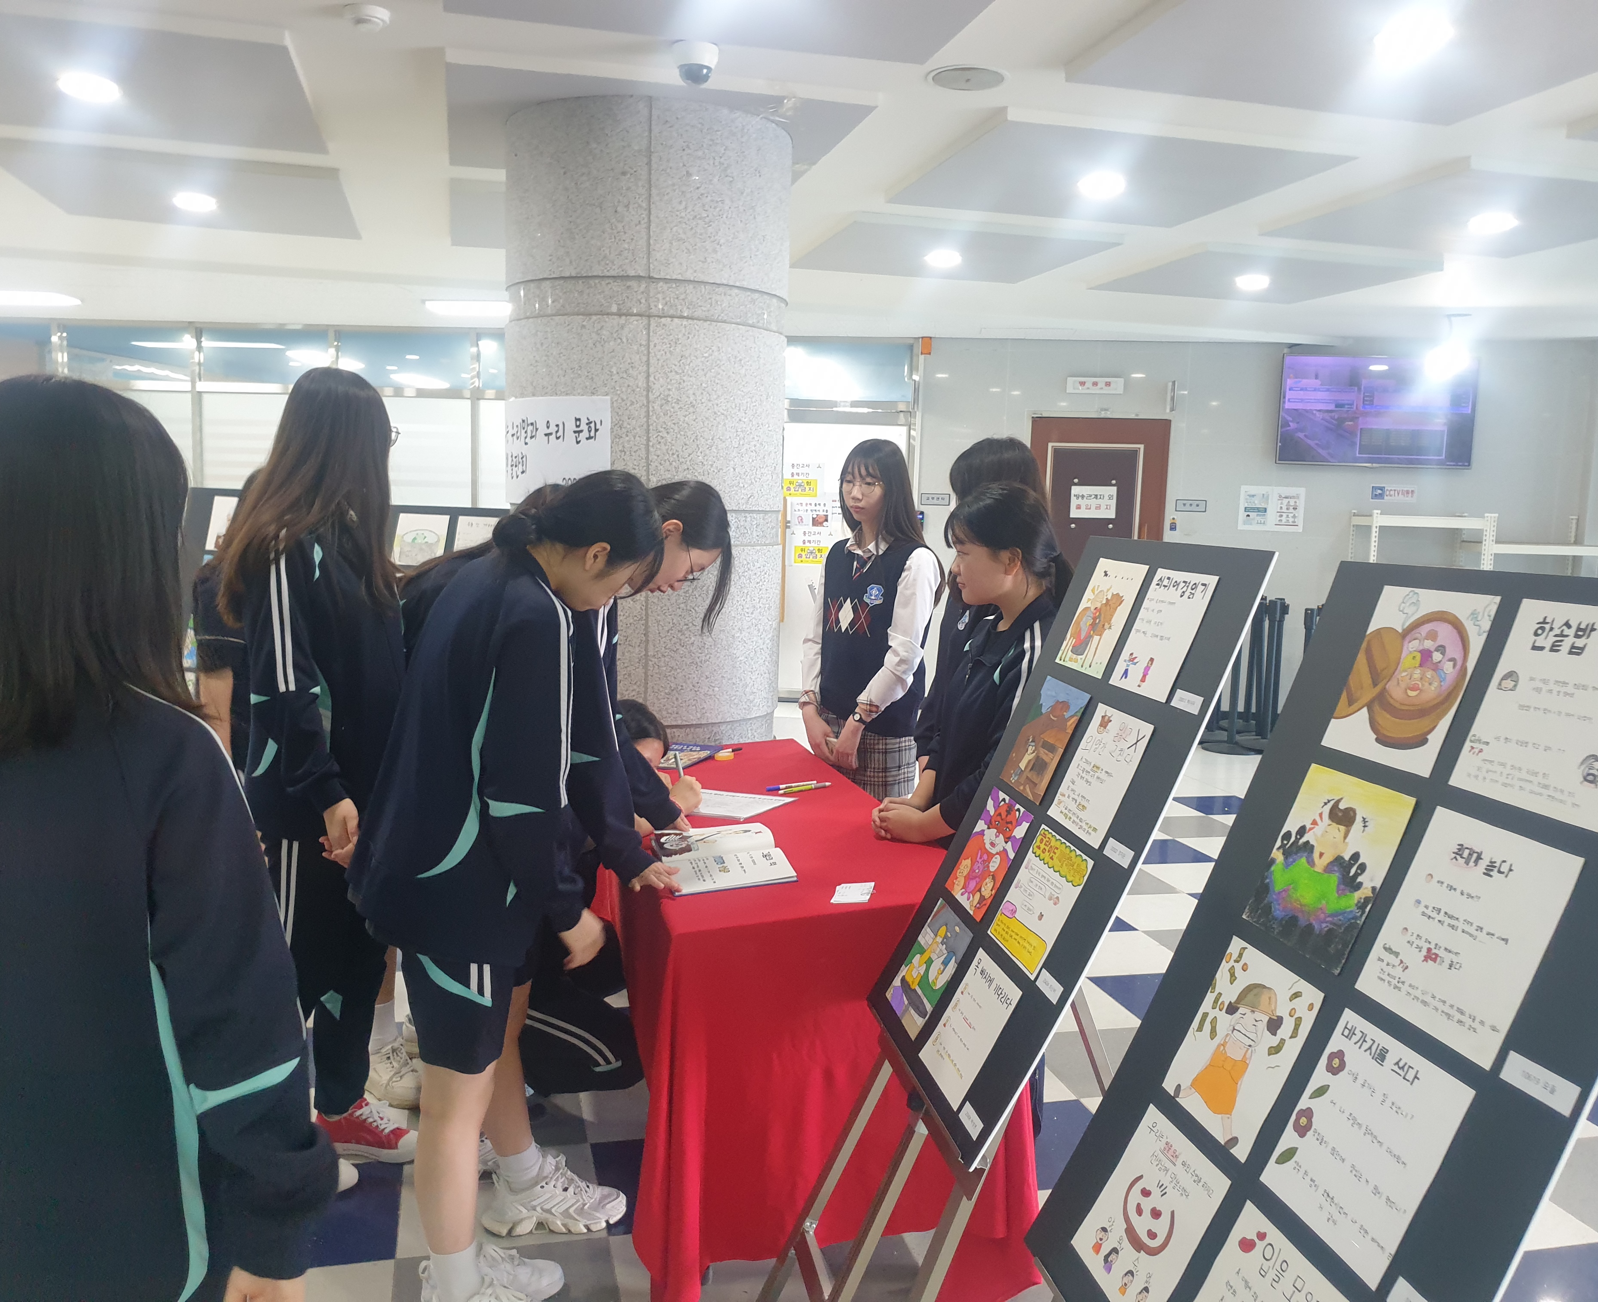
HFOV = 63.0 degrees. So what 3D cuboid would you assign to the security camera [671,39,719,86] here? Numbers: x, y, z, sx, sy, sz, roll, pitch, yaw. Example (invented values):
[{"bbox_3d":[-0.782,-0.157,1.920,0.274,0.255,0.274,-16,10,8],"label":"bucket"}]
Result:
[{"bbox_3d":[-0.282,-1.597,3.550,0.125,0.100,0.125,0,6,-13],"label":"security camera"}]

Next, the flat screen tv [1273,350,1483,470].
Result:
[{"bbox_3d":[3.947,-1.633,8.907,1.296,0.750,0.060,2,6,4],"label":"flat screen tv"}]

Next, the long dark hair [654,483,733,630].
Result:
[{"bbox_3d":[-0.250,-0.199,2.750,0.240,0.320,0.200,1,6,-5],"label":"long dark hair"}]

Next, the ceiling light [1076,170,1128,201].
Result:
[{"bbox_3d":[1.112,-1.722,4.791,0.180,0.040,0.180,0,6,-13],"label":"ceiling light"}]

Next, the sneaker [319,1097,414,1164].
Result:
[{"bbox_3d":[-0.945,1.056,2.895,0.260,0.110,0.100,3,6,9],"label":"sneaker"}]

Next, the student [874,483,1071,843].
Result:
[{"bbox_3d":[0.390,0.388,2.836,0.480,1.520,0.430,0,6,-16],"label":"student"}]

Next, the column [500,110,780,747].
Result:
[{"bbox_3d":[-0.527,-0.387,4.498,0.940,2.660,0.940,1,6,-7],"label":"column"}]

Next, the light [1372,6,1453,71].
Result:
[{"bbox_3d":[1.546,-1.549,3.283,0.180,0.040,0.180,0,6,-13],"label":"light"}]

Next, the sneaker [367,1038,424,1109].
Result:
[{"bbox_3d":[-0.997,1.022,3.211,0.100,0.110,0.260,-4,8,-39],"label":"sneaker"}]

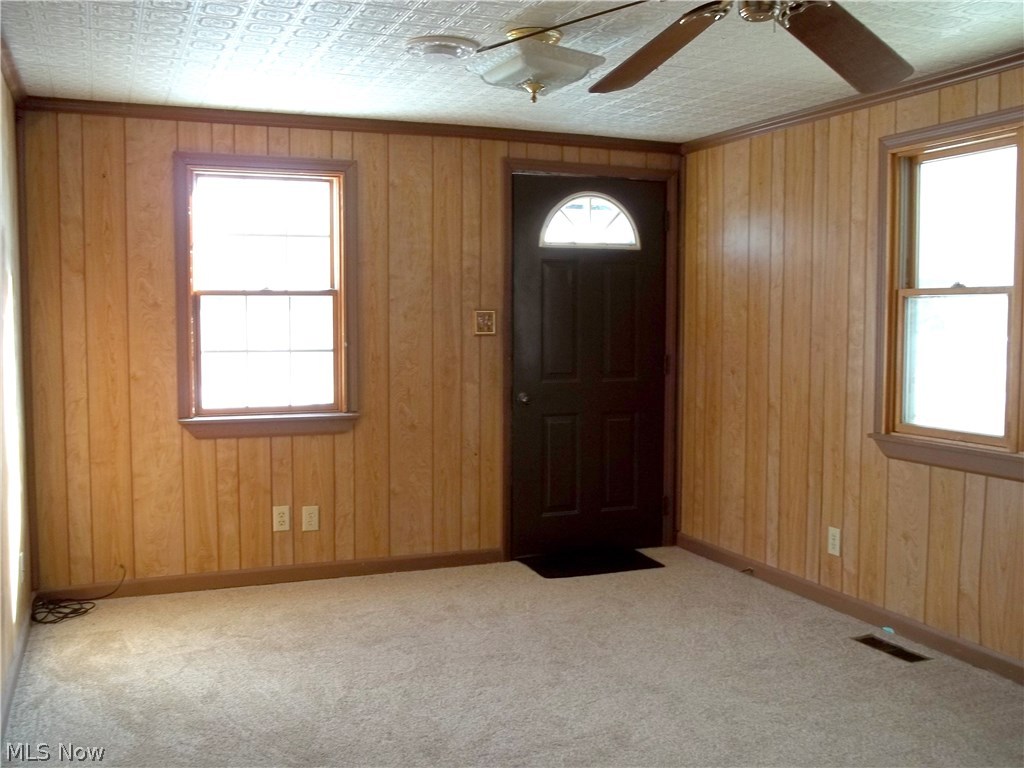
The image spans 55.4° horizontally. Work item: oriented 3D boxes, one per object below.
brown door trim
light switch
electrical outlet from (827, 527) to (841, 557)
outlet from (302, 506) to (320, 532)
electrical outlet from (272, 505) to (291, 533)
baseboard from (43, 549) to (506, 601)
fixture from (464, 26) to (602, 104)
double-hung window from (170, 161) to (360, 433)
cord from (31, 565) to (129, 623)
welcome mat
[{"bbox_3d":[0.445,-0.116,5.287,1.060,2.110,0.050,-2,5,-23],"label":"brown door trim"},{"bbox_3d":[-0.134,-0.314,5.029,0.113,0.119,0.014,-2,5,-23],"label":"light switch"},{"bbox_3d":[1.438,0.706,4.369,0.010,0.120,0.074,-2,5,-23],"label":"electrical outlet"},{"bbox_3d":[-0.975,0.655,4.752,0.077,0.121,0.010,-2,5,-23],"label":"outlet"},{"bbox_3d":[-1.107,0.650,4.696,0.076,0.120,0.010,-2,5,-23],"label":"electrical outlet"},{"bbox_3d":[-1.077,0.927,4.725,2.235,0.075,0.018,-2,5,-23],"label":"baseboard"},{"bbox_3d":[0.070,-1.052,3.245,0.360,0.215,0.360,-2,5,-23],"label":"fixture"},{"bbox_3d":[-1.137,-0.406,4.604,0.840,1.310,0.100,-2,5,-23],"label":"double-hung window"},{"bbox_3d":[-1.878,0.916,4.221,0.380,0.155,0.300,-2,5,-23],"label":"cord"},{"bbox_3d":[0.425,0.942,5.145,0.690,0.012,0.385,-2,5,-23],"label":"welcome mat"}]

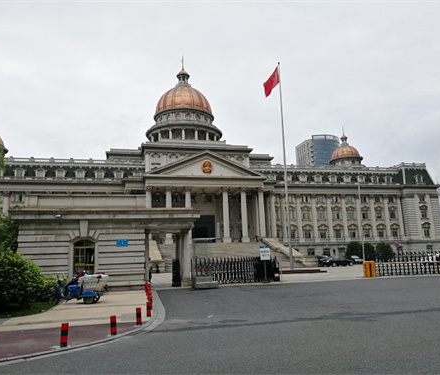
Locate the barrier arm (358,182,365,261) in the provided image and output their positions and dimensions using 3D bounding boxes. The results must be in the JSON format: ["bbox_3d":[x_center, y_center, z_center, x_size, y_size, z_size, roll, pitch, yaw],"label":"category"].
[{"bbox_3d":[9.745,2.330,26.822,0.110,5.460,0.090,1,-11,-11],"label":"barrier arm"}]

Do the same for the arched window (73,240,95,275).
[{"bbox_3d":[-7.418,3.837,21.377,1.200,1.980,0.250,0,-10,-9],"label":"arched window"}]

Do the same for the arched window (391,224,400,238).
[{"bbox_3d":[45.223,11.239,100.488,2.763,3.768,0.450,0,-11,-14],"label":"arched window"}]

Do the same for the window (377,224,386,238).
[{"bbox_3d":[41.218,11.132,99.527,2.710,3.732,0.450,0,-11,-14],"label":"window"}]

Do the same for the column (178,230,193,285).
[{"bbox_3d":[-1.895,4.066,22.400,0.630,3.320,0.630,0,-10,-9],"label":"column"}]

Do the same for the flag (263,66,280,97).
[{"bbox_3d":[5.641,-11.477,42.437,1.919,3.602,0.700,0,-11,-14],"label":"flag"}]

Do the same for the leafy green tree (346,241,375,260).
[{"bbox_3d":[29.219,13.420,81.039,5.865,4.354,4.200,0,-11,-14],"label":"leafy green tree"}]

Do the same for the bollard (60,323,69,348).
[{"bbox_3d":[-3.160,3.014,7.937,0.148,0.447,0.148,-2,-10,0],"label":"bollard"}]

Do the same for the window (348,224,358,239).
[{"bbox_3d":[33.434,10.923,97.661,2.609,3.663,0.450,0,-11,-14],"label":"window"}]

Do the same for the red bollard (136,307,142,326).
[{"bbox_3d":[-2.038,3.271,9.862,0.128,0.431,0.128,0,-11,-14],"label":"red bollard"}]

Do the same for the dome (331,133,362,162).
[{"bbox_3d":[40.300,-12.918,124.074,9.835,9.284,9.835,0,-11,-14],"label":"dome"}]

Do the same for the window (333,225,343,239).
[{"bbox_3d":[27.239,10.157,90.027,2.300,3.400,0.400,1,-11,-13],"label":"window"}]

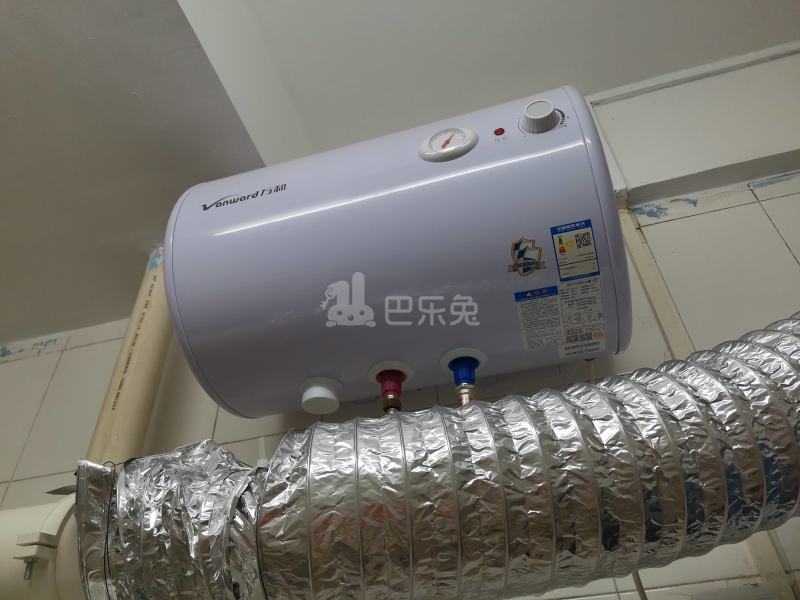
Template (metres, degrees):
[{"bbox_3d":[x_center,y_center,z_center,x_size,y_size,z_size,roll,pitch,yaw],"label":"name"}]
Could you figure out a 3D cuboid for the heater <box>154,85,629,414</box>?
[{"bbox_3d":[0.004,-0.057,0.908,0.595,0.392,0.394,-12,-42,11],"label":"heater"}]

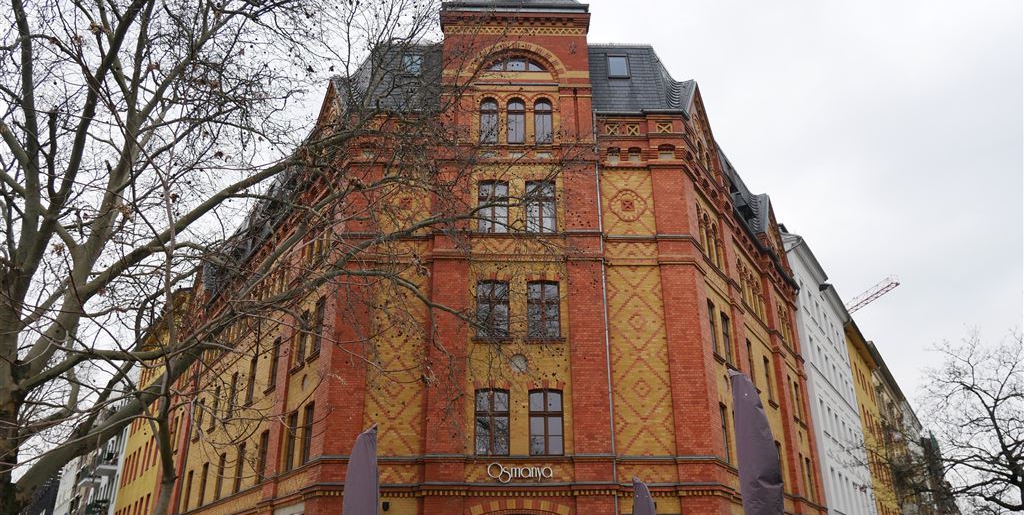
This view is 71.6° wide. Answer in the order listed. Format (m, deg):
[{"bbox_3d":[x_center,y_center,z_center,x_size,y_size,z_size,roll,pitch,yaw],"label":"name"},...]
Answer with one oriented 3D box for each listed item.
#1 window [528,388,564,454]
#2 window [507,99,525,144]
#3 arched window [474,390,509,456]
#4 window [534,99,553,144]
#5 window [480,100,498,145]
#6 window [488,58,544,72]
[{"bbox_3d":[1.032,4.941,21.416,1.040,1.975,0.200,0,-24,-1],"label":"window"},{"bbox_3d":[0.163,-4.961,25.748,0.652,1.996,0.200,0,-24,-1],"label":"window"},{"bbox_3d":[-0.602,4.932,21.378,1.023,1.971,0.200,0,-24,-1],"label":"arched window"},{"bbox_3d":[1.143,-4.966,25.775,0.653,1.998,0.200,0,-24,-1],"label":"window"},{"bbox_3d":[-0.806,-4.956,25.721,0.670,1.994,0.200,0,-24,-1],"label":"window"},{"bbox_3d":[0.152,-7.335,27.023,2.245,0.734,0.200,0,-24,-1],"label":"window"}]

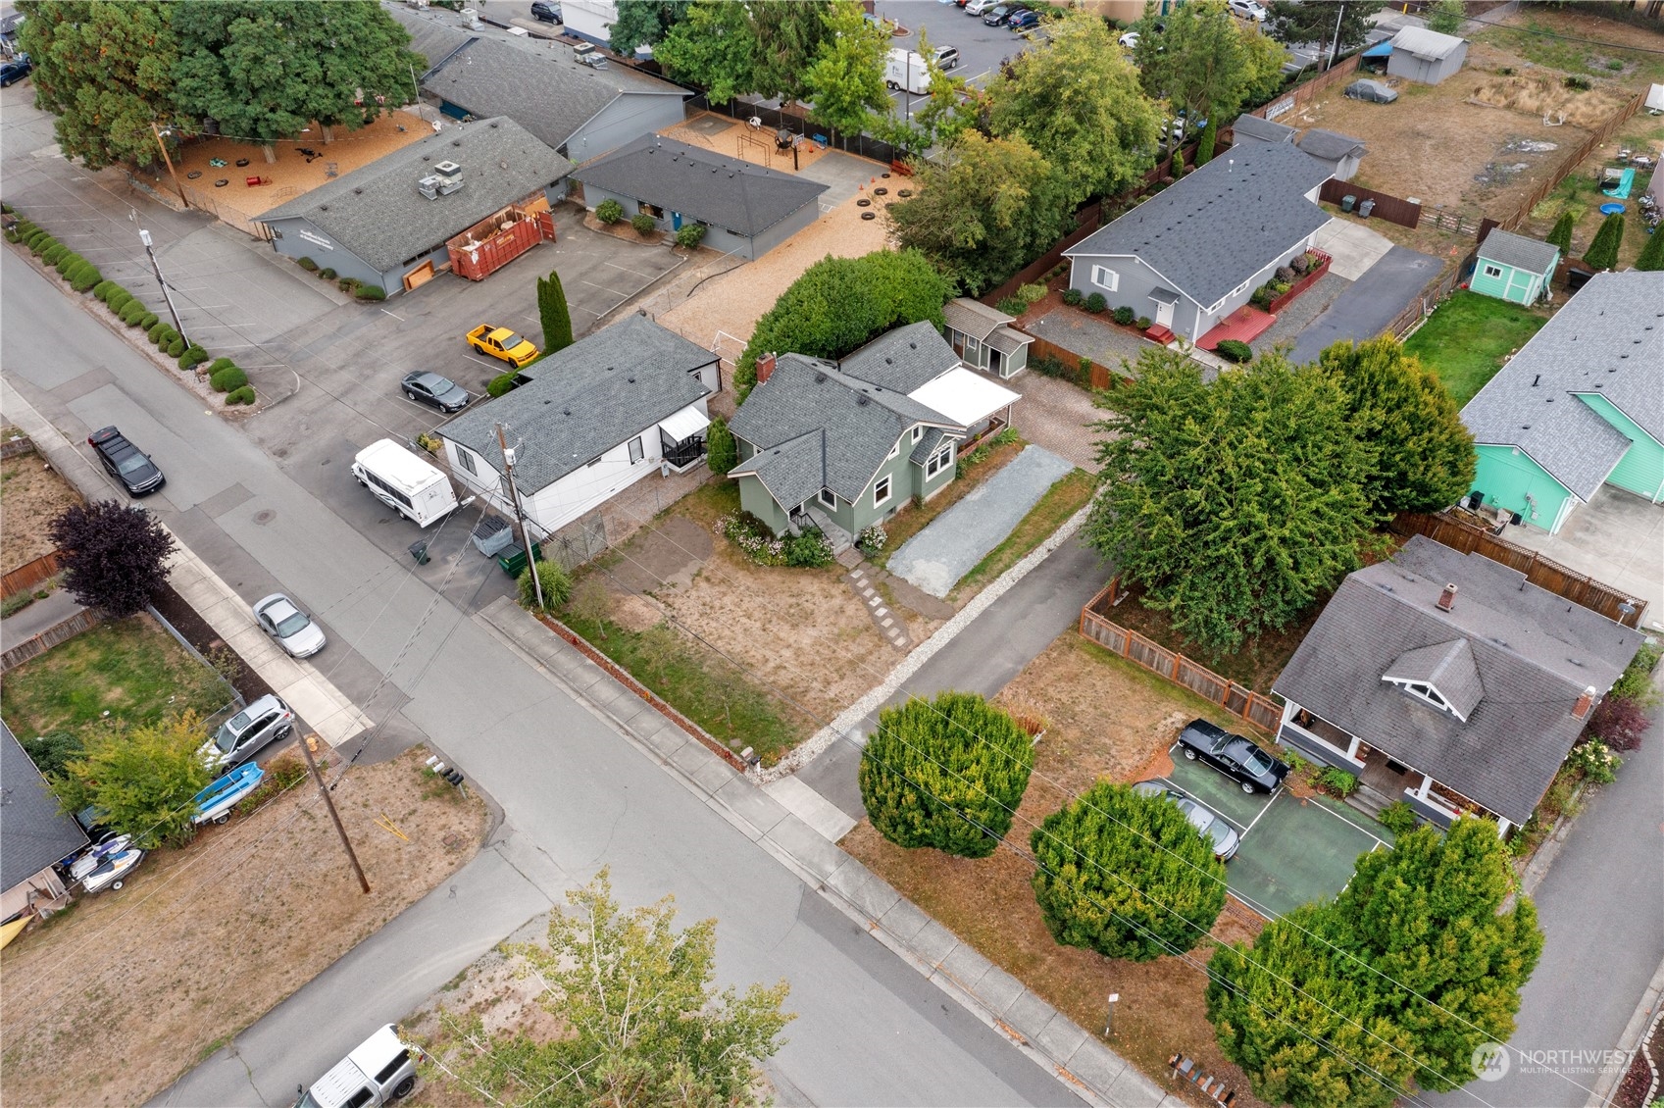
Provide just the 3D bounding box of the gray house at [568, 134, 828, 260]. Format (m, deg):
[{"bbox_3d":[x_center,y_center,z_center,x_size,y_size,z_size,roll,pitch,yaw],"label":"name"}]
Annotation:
[{"bbox_3d":[-10.155,-27.952,98.238,18.100,4.000,9.500,24,47,26],"label":"gray house"}]

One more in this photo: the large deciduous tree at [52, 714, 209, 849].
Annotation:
[{"bbox_3d":[-28.620,9.570,53.330,5.900,5.800,5.900,31,51,32],"label":"large deciduous tree"}]

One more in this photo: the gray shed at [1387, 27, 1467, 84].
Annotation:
[{"bbox_3d":[54.650,-45.837,118.379,5.200,3.650,5.100,31,50,34],"label":"gray shed"}]

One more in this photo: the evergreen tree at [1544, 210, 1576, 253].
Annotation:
[{"bbox_3d":[51.020,-22.414,90.211,1.750,3.200,1.750,30,50,33],"label":"evergreen tree"}]

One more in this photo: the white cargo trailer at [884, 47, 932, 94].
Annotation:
[{"bbox_3d":[6.999,-43.322,116.922,6.000,2.750,2.400,28,49,32],"label":"white cargo trailer"}]

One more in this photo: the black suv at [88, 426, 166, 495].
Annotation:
[{"bbox_3d":[-40.810,-5.332,75.081,1.950,1.880,4.950,-33,49,-32],"label":"black suv"}]

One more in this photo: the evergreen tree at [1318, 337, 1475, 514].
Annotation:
[{"bbox_3d":[28.999,-6.389,66.985,7.200,9.700,7.200,30,50,32],"label":"evergreen tree"}]

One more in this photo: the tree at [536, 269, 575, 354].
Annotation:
[{"bbox_3d":[-17.311,-14.903,81.209,2.100,6.500,2.100,30,50,32],"label":"tree"}]

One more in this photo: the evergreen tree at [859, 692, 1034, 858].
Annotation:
[{"bbox_3d":[4.610,9.101,52.282,7.000,6.300,7.000,-1,40,1],"label":"evergreen tree"}]

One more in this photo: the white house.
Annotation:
[{"bbox_3d":[-13.832,-8.205,74.964,10.300,4.200,16.100,30,50,32],"label":"white house"}]

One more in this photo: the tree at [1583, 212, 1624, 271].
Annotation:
[{"bbox_3d":[51.860,-21.049,86.580,2.200,3.800,2.200,-2,40,1],"label":"tree"}]

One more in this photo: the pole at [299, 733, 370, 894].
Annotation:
[{"bbox_3d":[-18.860,9.808,49.002,0.350,9.800,0.350,31,50,34],"label":"pole"}]

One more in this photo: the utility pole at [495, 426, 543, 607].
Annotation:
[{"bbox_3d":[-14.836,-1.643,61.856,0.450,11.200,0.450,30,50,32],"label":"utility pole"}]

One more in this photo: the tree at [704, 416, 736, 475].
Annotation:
[{"bbox_3d":[-6.192,-6.102,72.434,1.750,3.900,1.750,-1,40,1],"label":"tree"}]

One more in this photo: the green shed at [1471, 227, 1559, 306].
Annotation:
[{"bbox_3d":[45.193,-19.042,85.218,4.200,3.300,3.900,29,49,30],"label":"green shed"}]

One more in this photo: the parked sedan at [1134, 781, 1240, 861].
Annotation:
[{"bbox_3d":[13.879,10.693,51.819,4.680,1.440,1.800,30,50,31],"label":"parked sedan"}]

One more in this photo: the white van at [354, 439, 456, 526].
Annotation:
[{"bbox_3d":[-24.211,-4.239,72.821,7.000,2.800,2.450,32,51,33],"label":"white van"}]

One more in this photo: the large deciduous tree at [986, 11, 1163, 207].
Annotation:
[{"bbox_3d":[17.807,-32.920,95.888,12.600,13.800,12.600,-1,40,1],"label":"large deciduous tree"}]

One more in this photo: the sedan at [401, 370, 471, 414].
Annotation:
[{"bbox_3d":[-24.985,-10.367,81.430,4.750,1.470,1.840,23,46,26],"label":"sedan"}]

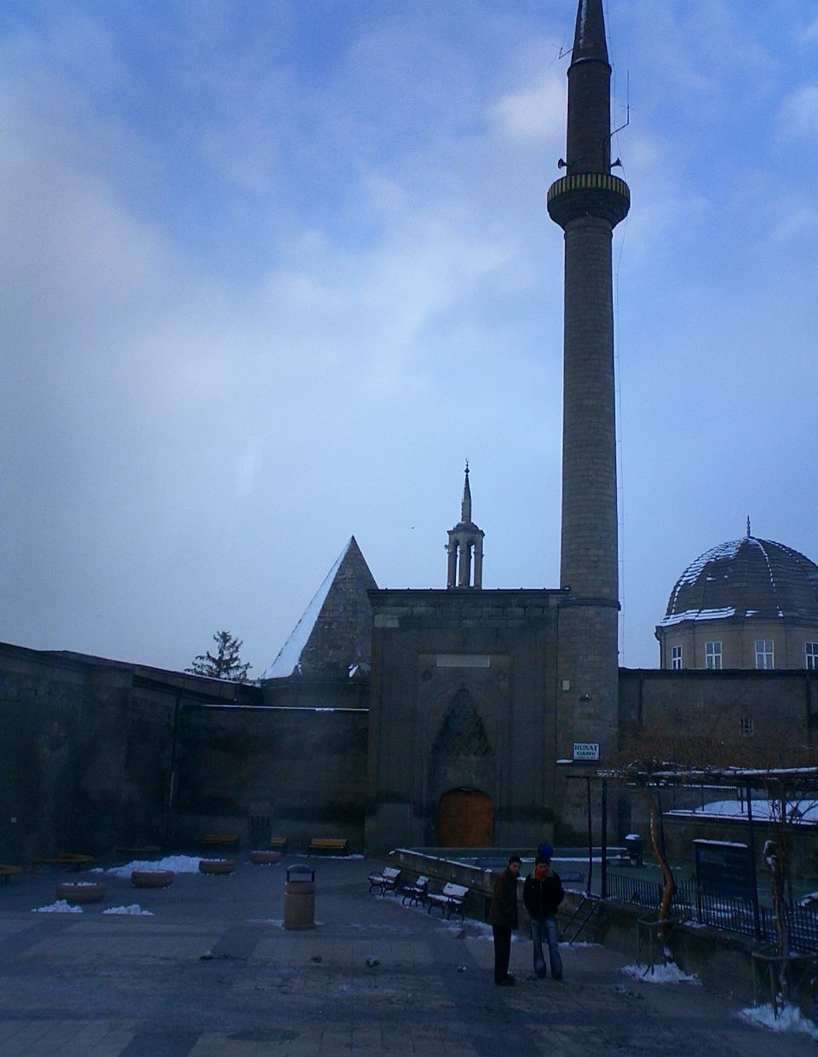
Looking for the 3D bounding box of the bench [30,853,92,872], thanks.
[{"bbox_3d":[-9.749,9.367,32.908,1.600,0.600,0.550,10,-14,-32],"label":"bench"}]

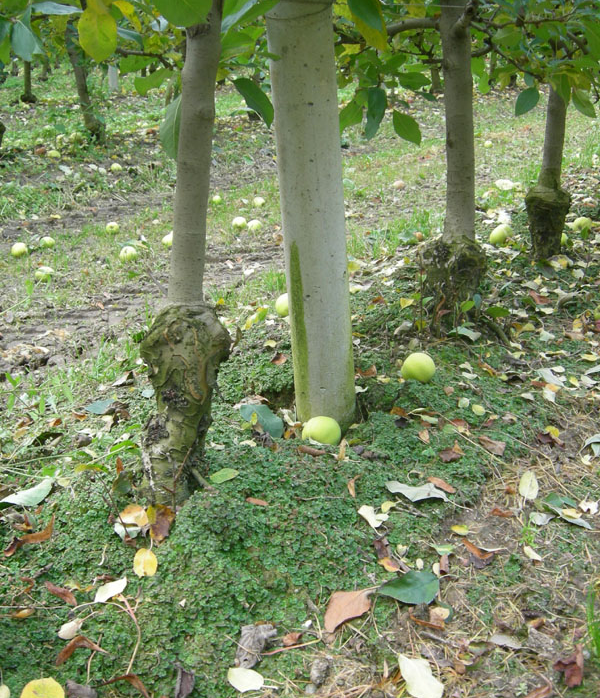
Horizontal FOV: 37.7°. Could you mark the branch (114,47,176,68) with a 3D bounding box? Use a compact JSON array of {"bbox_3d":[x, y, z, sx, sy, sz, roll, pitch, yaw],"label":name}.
[{"bbox_3d":[-0.257,-0.480,1.450,0.098,0.030,0.040,0,18,0],"label":"branch"}]

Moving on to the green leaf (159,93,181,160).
[{"bbox_3d":[-0.193,-0.340,1.340,0.042,0.098,0.022,5,21,14],"label":"green leaf"}]

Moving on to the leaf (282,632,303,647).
[{"bbox_3d":[-0.008,0.383,1.158,0.026,0.012,0.017,-9,33,-12],"label":"leaf"}]

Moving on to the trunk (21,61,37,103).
[{"bbox_3d":[-2.872,-2.822,9.300,0.170,0.470,0.170,0,18,0],"label":"trunk"}]

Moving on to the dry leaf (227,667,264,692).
[{"bbox_3d":[-0.065,0.393,1.052,0.044,0.012,0.035,8,22,20],"label":"dry leaf"}]

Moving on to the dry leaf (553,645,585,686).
[{"bbox_3d":[0.307,0.360,1.000,0.036,0.028,0.048,0,21,0],"label":"dry leaf"}]

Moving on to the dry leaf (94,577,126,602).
[{"bbox_3d":[-0.260,0.330,1.203,0.025,0.012,0.053,28,42,30],"label":"dry leaf"}]

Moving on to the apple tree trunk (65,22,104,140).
[{"bbox_3d":[-1.487,-1.847,6.069,0.120,0.820,0.120,-10,20,0],"label":"apple tree trunk"}]

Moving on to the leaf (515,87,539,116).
[{"bbox_3d":[0.605,-0.661,2.350,0.050,0.093,0.017,35,4,4],"label":"leaf"}]

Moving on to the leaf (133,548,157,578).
[{"bbox_3d":[-0.238,0.328,1.350,0.037,0.010,0.057,0,38,0],"label":"leaf"}]

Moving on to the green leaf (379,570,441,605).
[{"bbox_3d":[0.159,0.346,1.266,0.089,0.013,0.063,-9,31,-10],"label":"green leaf"}]

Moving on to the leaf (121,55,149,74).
[{"bbox_3d":[-0.270,-0.470,1.450,0.062,0.014,0.045,-18,52,-21],"label":"leaf"}]

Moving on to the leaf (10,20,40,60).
[{"bbox_3d":[-0.414,-0.467,1.330,0.038,0.062,0.020,-27,24,-7],"label":"leaf"}]

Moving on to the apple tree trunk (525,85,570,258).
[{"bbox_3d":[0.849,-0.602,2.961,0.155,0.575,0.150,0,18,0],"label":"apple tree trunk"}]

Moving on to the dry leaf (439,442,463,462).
[{"bbox_3d":[0.283,0.195,1.650,0.043,0.015,0.038,-5,38,-1],"label":"dry leaf"}]

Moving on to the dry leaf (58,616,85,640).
[{"bbox_3d":[-0.299,0.366,1.149,0.027,0.012,0.038,19,35,30],"label":"dry leaf"}]

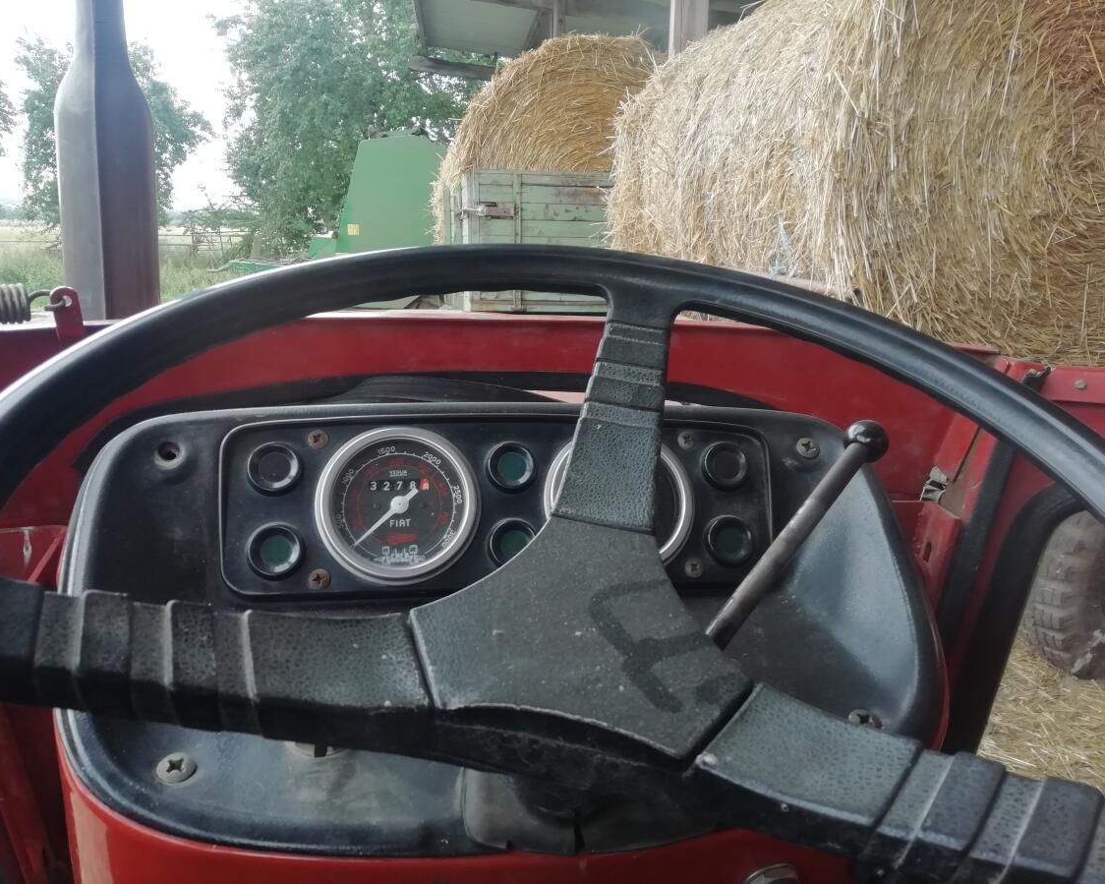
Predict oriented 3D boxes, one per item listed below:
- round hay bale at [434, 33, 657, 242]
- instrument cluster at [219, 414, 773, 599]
[{"bbox_3d":[0.126,-1.357,4.744,1.400,1.270,1.200,-2,14,-9],"label":"round hay bale"},{"bbox_3d":[-0.025,0.037,0.518,0.317,0.100,0.040,0,-9,-11],"label":"instrument cluster"}]

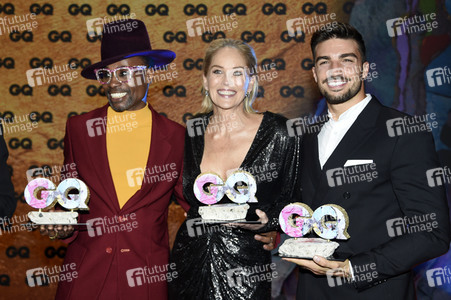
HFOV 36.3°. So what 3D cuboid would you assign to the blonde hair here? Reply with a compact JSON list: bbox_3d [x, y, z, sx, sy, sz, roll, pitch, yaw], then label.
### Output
[{"bbox_3d":[0.013,-0.241,2.250,0.185,0.245,0.210,3,-3,4],"label":"blonde hair"}]

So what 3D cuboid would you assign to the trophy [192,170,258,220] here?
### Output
[{"bbox_3d":[0.001,0.131,1.970,0.175,0.140,0.060,-2,5,0],"label":"trophy"}]

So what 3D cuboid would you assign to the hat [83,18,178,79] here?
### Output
[{"bbox_3d":[-0.335,-0.348,2.310,0.300,0.165,0.335,-9,-2,21],"label":"hat"}]

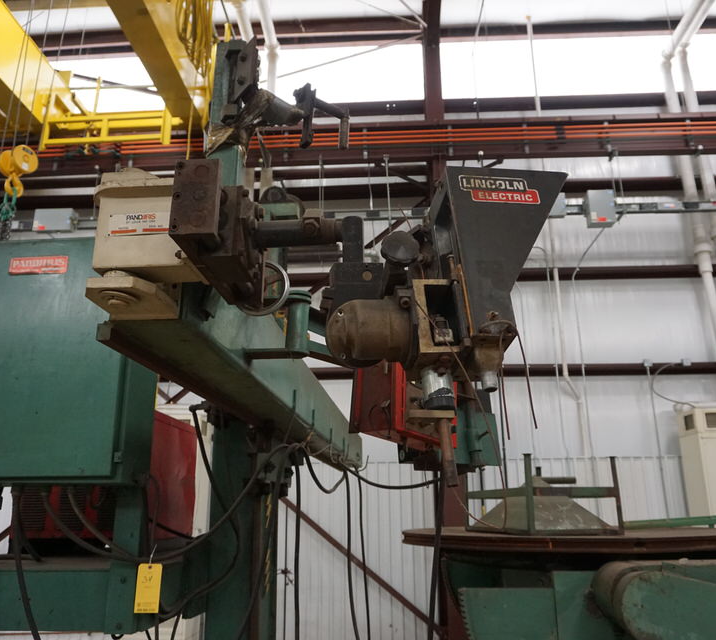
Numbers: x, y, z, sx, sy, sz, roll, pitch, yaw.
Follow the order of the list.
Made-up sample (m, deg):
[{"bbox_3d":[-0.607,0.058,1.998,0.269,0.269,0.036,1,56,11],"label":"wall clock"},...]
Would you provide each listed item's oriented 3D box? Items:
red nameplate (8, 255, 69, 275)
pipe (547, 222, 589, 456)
[{"bbox_3d":[-1.224,-0.210,2.458,0.230,0.065,0.010,-2,-15,5],"label":"red nameplate"},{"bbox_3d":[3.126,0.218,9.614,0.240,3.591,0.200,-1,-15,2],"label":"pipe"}]

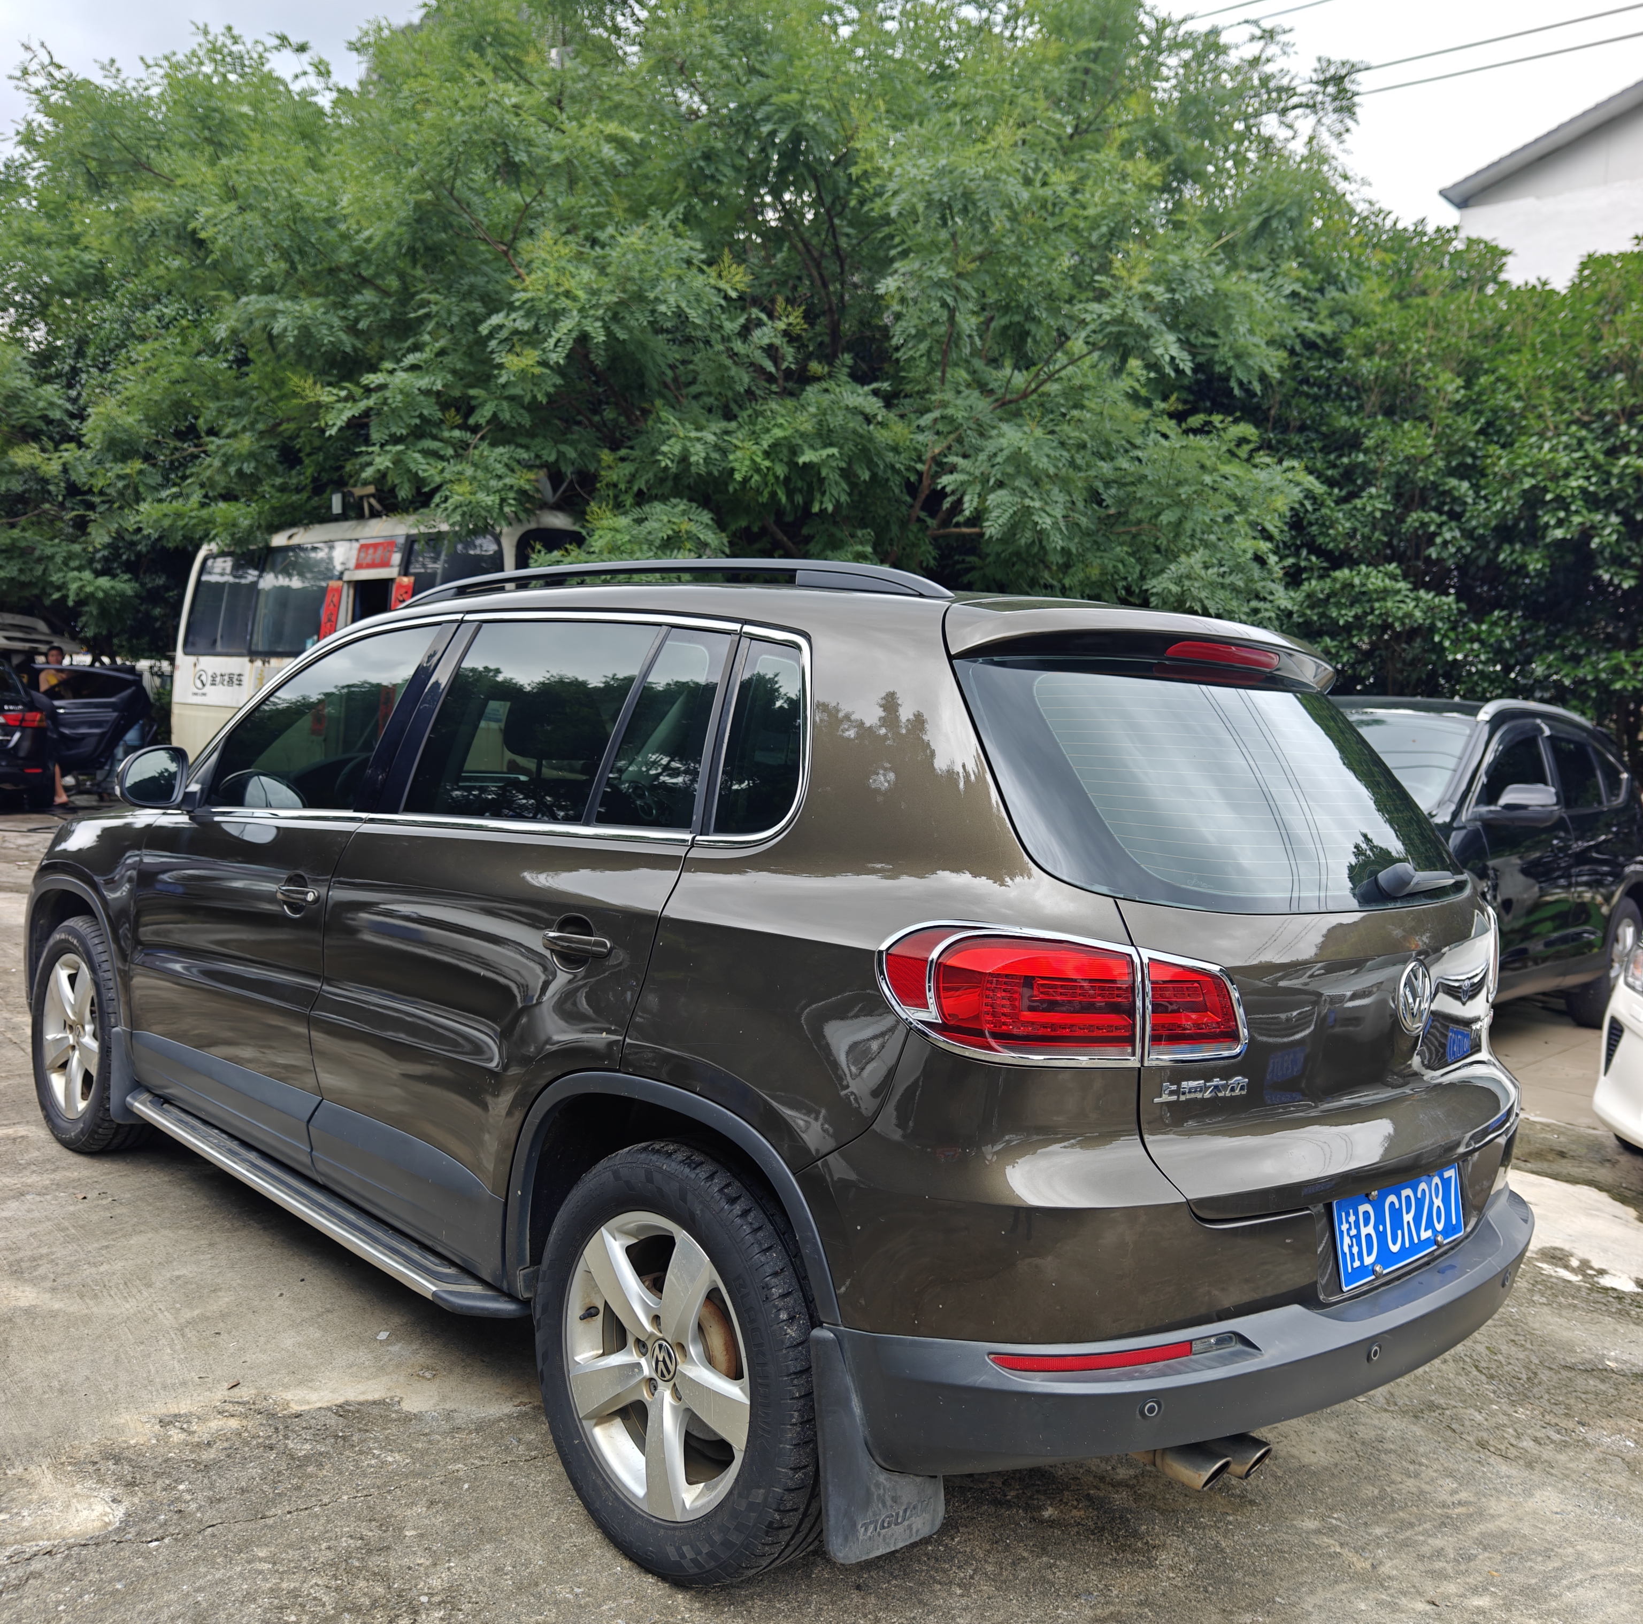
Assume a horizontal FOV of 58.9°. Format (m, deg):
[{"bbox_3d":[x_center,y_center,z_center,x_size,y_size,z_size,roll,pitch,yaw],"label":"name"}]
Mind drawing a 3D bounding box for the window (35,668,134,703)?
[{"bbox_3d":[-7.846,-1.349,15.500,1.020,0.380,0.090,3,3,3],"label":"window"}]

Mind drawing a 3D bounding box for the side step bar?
[{"bbox_3d":[-1.118,0.800,3.110,0.170,0.075,1.690,0,4,-44],"label":"side step bar"}]

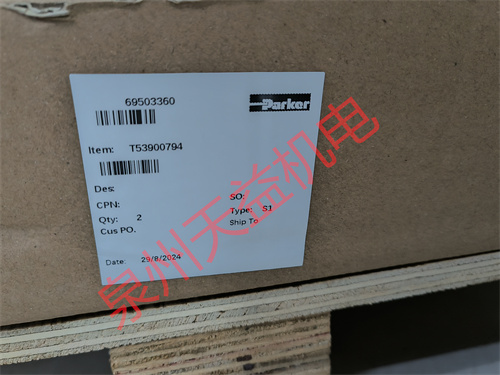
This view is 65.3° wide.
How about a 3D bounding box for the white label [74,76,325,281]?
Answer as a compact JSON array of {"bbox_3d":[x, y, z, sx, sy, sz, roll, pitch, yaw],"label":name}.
[{"bbox_3d":[-0.020,-0.001,0.178,0.102,0.100,0.001,-3,25,-10],"label":"white label"}]

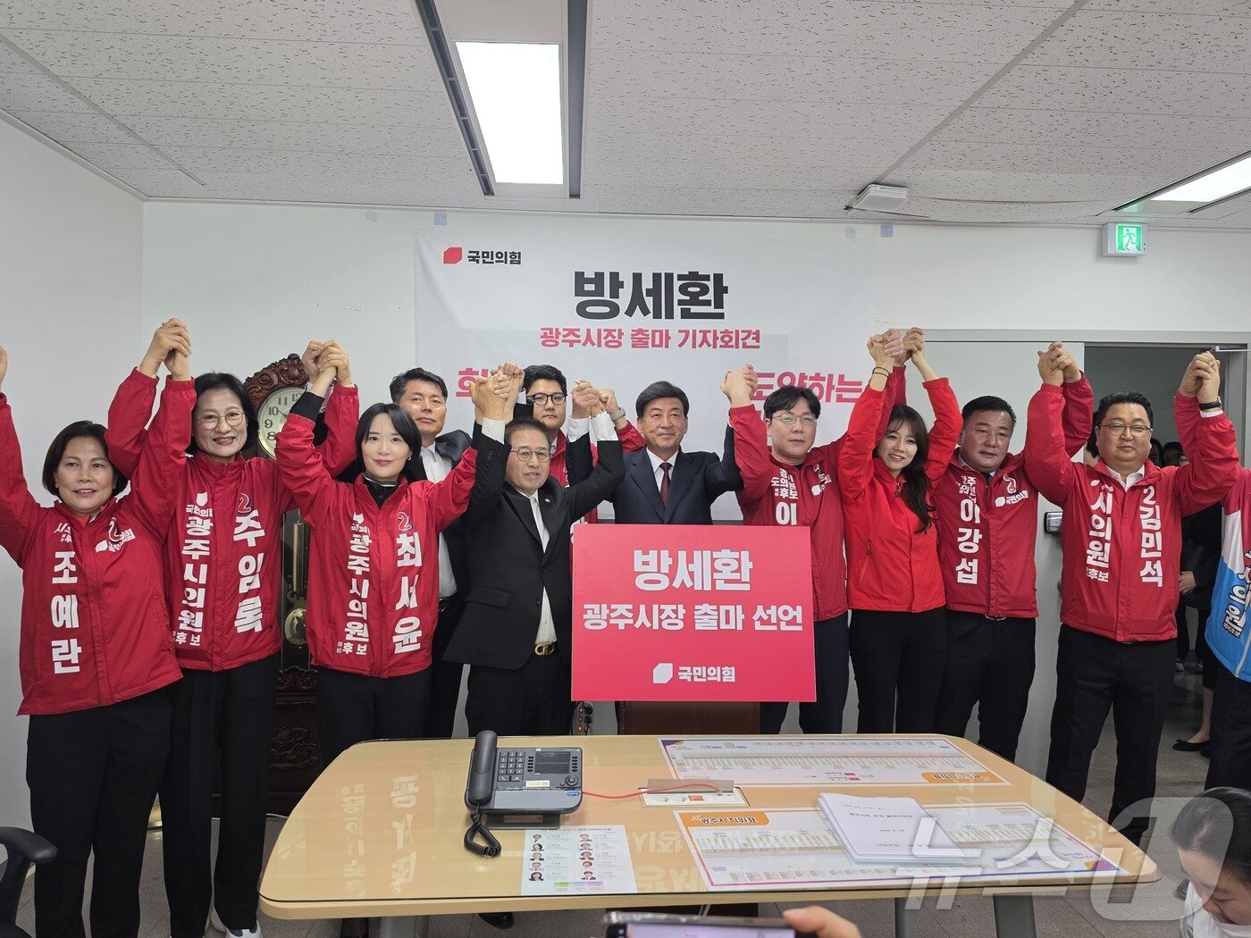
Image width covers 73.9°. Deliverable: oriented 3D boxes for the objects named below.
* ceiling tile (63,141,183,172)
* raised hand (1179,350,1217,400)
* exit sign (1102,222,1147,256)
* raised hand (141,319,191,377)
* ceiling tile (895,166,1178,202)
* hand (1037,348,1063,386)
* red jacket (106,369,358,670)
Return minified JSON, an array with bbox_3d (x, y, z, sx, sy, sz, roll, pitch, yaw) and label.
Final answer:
[{"bbox_3d":[-2.025,-1.261,3.336,0.330,0.015,0.300,1,1,-4],"label":"ceiling tile"},{"bbox_3d":[2.051,-0.336,2.980,0.125,0.170,0.110,1,1,35],"label":"raised hand"},{"bbox_3d":[2.391,-1.102,3.980,0.185,0.155,0.055,1,1,-4],"label":"exit sign"},{"bbox_3d":[-1.260,-0.332,2.280,0.120,0.155,0.090,0,1,-9],"label":"raised hand"},{"bbox_3d":[1.628,-1.182,3.451,1.190,0.018,0.300,1,1,-4],"label":"ceiling tile"},{"bbox_3d":[1.461,-0.351,2.860,0.085,0.125,0.080,0,2,-34],"label":"hand"},{"bbox_3d":[-1.177,0.151,2.500,0.710,0.890,0.320,1,1,-13],"label":"red jacket"}]

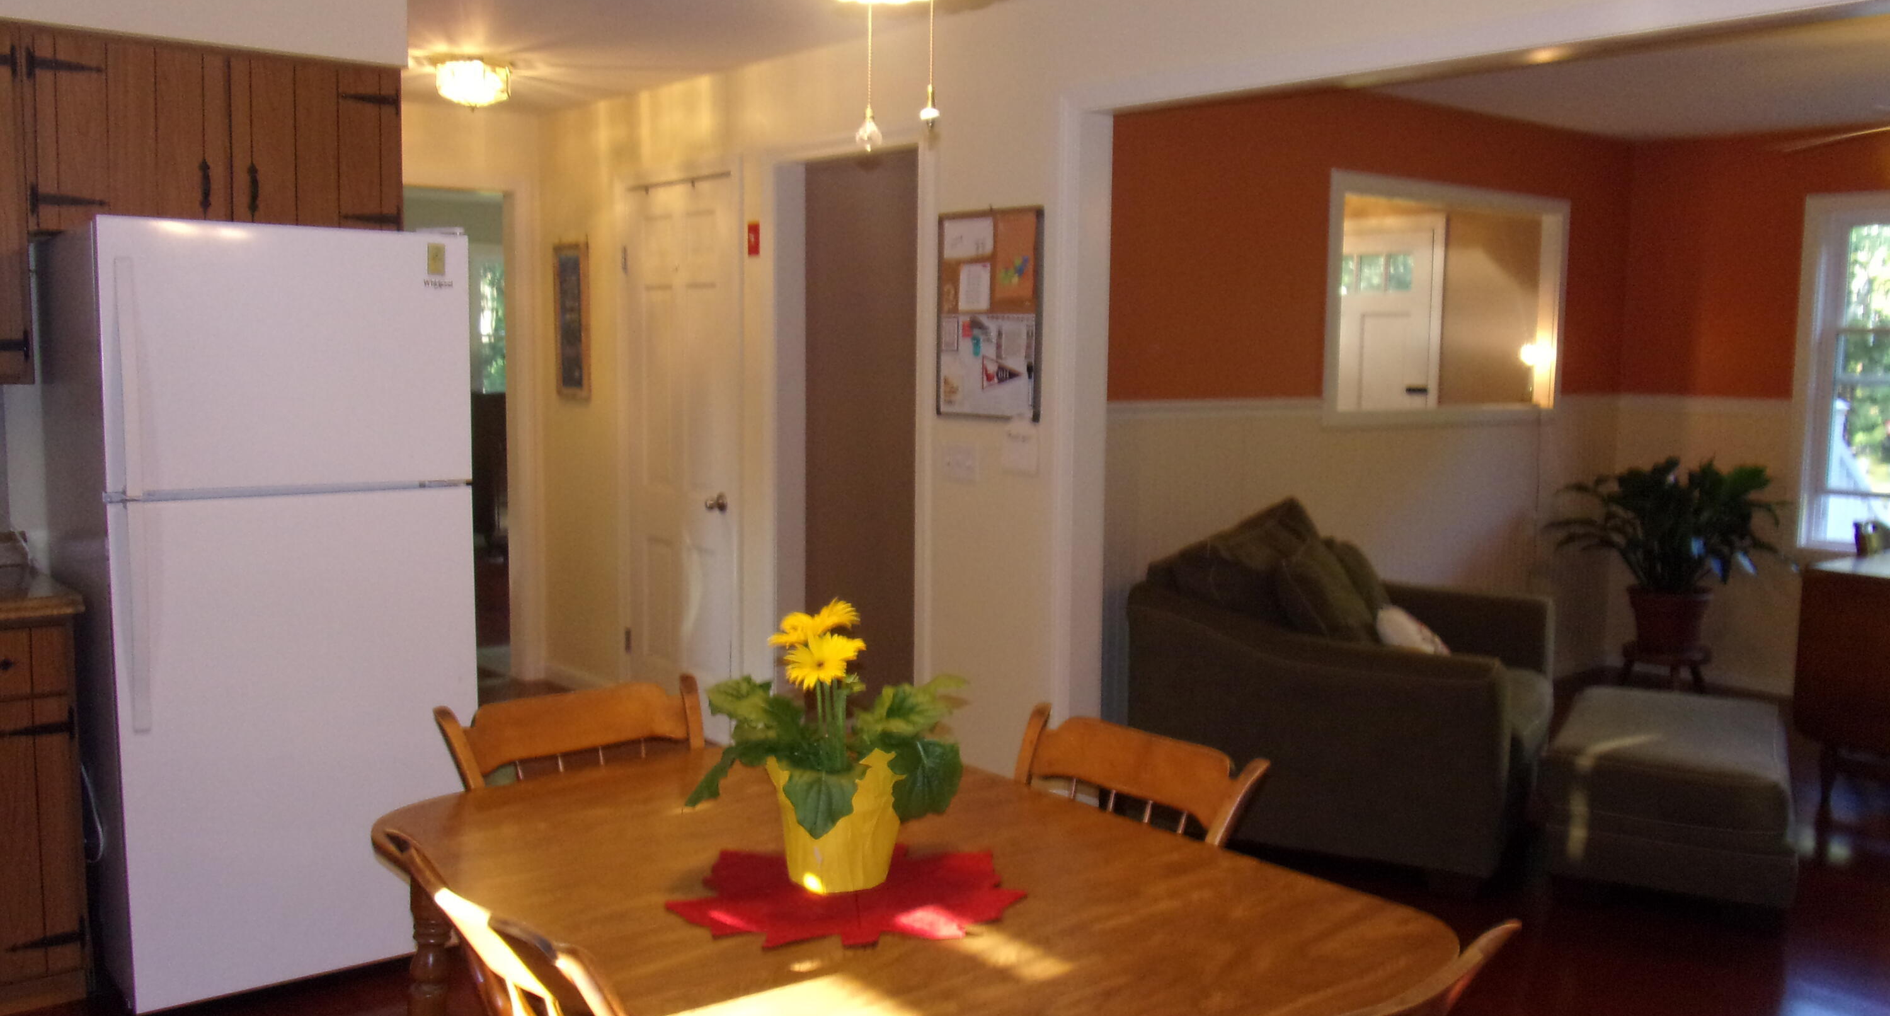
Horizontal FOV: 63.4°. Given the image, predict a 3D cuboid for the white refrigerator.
[{"bbox_3d":[-1.617,0.213,3.616,0.755,1.700,0.740,-5,8,-40],"label":"white refrigerator"}]

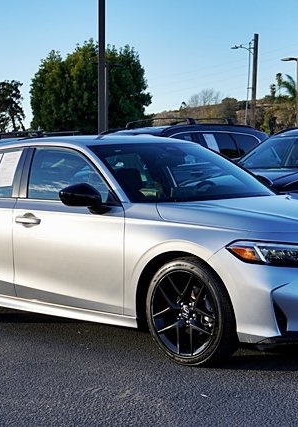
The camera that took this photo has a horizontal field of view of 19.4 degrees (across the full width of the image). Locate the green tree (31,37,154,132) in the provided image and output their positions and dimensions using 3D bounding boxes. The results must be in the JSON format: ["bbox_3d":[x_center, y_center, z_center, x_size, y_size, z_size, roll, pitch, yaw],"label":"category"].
[{"bbox_3d":[-3.472,-5.522,52.158,7.300,9.850,7.000,0,2,0],"label":"green tree"}]

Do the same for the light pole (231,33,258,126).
[{"bbox_3d":[6.081,-6.017,55.169,1.750,10.570,0.450,0,2,-6],"label":"light pole"}]

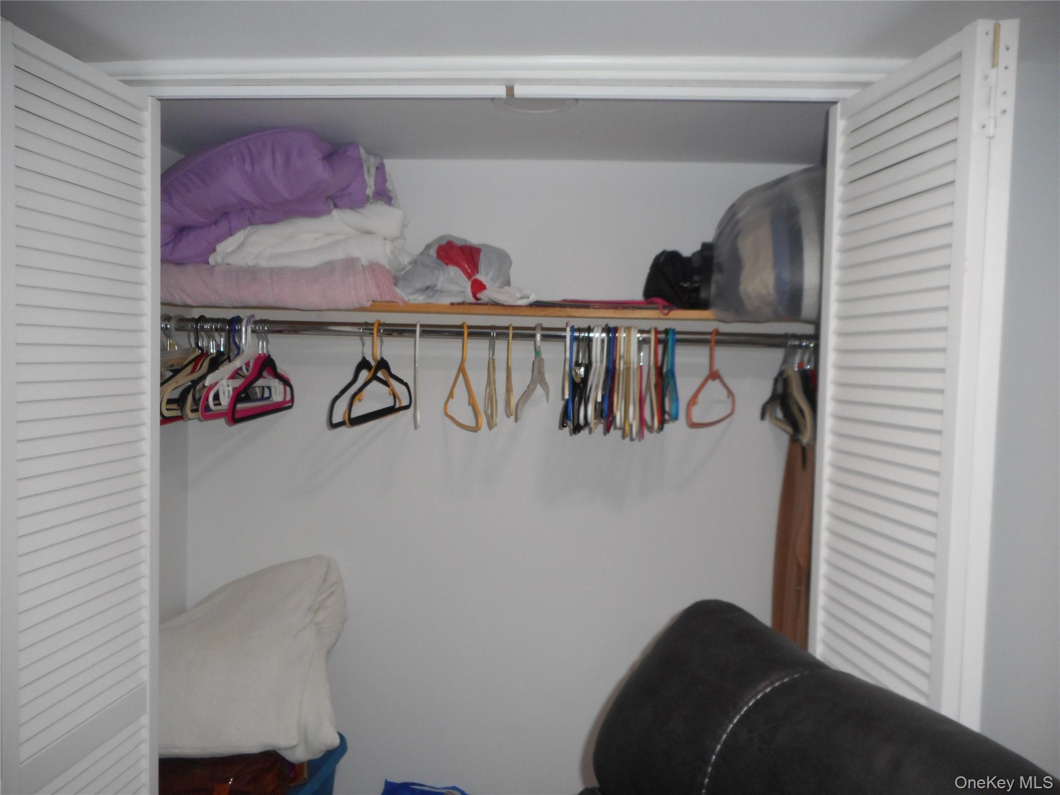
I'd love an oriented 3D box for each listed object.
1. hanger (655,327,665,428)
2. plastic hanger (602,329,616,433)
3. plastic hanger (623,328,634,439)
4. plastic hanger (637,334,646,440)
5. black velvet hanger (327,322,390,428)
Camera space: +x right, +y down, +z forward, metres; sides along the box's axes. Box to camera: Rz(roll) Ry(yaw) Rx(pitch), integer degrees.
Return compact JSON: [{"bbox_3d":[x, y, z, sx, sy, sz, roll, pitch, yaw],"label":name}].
[{"bbox_3d":[0.301,-0.056,1.855,0.013,0.224,0.420,2,3,4],"label":"hanger"},{"bbox_3d":[0.201,-0.052,1.861,0.013,0.240,0.420,2,3,7],"label":"plastic hanger"},{"bbox_3d":[0.236,-0.045,1.859,0.013,0.249,0.420,2,3,6],"label":"plastic hanger"},{"bbox_3d":[0.247,-0.039,1.719,0.010,0.229,0.435,2,3,7],"label":"plastic hanger"},{"bbox_3d":[-0.409,-0.069,1.898,0.012,0.232,0.440,2,3,7],"label":"black velvet hanger"}]

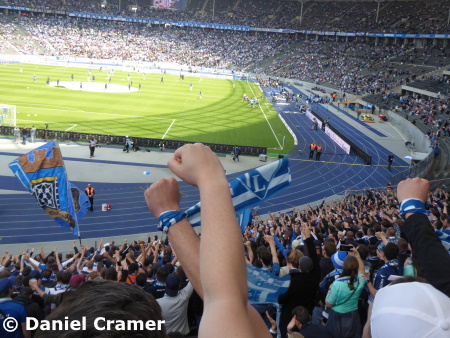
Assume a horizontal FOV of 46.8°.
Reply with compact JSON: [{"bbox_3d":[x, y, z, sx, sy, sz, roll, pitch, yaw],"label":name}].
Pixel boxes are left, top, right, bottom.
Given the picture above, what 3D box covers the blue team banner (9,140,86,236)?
[{"bbox_3d":[-7.022,0.796,20.700,2.400,3.700,0.800,-14,3,-19],"label":"blue team banner"}]

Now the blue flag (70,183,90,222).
[{"bbox_3d":[-4.961,1.146,17.800,0.750,1.350,0.350,1,14,-16],"label":"blue flag"}]

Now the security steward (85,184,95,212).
[{"bbox_3d":[-8.649,1.882,33.500,0.580,1.800,0.380,0,14,-17],"label":"security steward"}]

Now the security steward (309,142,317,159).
[{"bbox_3d":[9.347,-2.023,55.773,0.580,1.790,0.380,6,14,7],"label":"security steward"}]

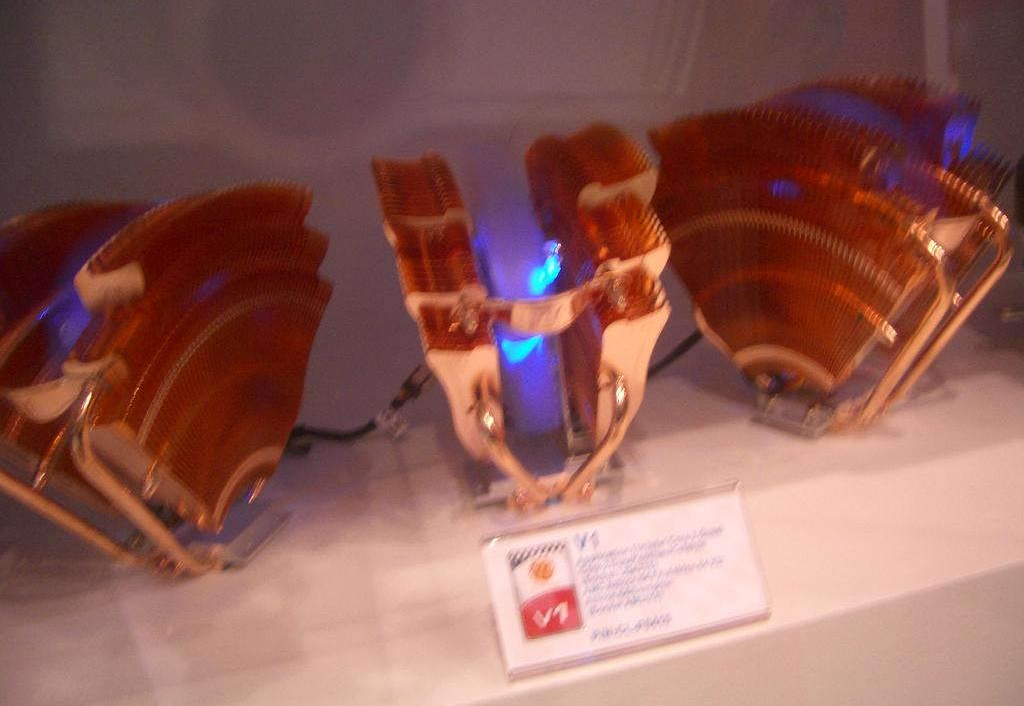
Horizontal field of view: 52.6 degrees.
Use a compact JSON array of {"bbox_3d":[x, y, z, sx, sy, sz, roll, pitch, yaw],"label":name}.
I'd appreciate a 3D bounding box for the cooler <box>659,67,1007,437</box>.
[{"bbox_3d":[0.129,-0.036,0.439,0.092,0.143,0.143,-26,29,-38],"label":"cooler"}]

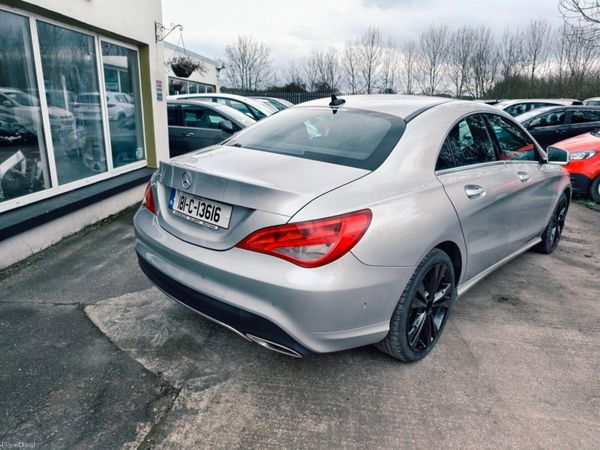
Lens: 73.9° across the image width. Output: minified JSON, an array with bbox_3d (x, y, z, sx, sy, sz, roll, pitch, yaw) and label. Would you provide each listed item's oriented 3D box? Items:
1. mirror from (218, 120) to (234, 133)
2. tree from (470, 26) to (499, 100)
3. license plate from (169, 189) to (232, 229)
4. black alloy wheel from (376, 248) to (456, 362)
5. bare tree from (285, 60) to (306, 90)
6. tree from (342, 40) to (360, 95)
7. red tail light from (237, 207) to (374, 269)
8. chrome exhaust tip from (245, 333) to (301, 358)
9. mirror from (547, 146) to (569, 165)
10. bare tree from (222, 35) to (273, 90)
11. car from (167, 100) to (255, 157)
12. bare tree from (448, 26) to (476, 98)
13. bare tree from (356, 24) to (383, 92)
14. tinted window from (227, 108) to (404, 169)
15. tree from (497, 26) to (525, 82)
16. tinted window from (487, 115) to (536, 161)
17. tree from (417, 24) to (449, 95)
[{"bbox_3d":[-1.220,-1.635,6.617,0.160,0.165,0.220,4,16,8],"label":"mirror"},{"bbox_3d":[16.526,-13.180,36.234,2.458,8.848,2.458,2,16,0],"label":"tree"},{"bbox_3d":[-0.500,-0.087,1.957,0.520,0.112,0.015,17,9,42],"label":"license plate"},{"bbox_3d":[0.616,0.401,2.165,0.225,0.637,0.637,17,21,42],"label":"black alloy wheel"},{"bbox_3d":[-0.581,-15.447,45.911,2.433,6.505,2.433,2,16,-1],"label":"bare tree"},{"bbox_3d":[4.222,-11.902,34.011,1.800,7.100,1.800,2,16,0],"label":"tree"},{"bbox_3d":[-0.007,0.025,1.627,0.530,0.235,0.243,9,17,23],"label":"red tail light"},{"bbox_3d":[-0.101,0.525,1.749,0.270,0.065,0.100,12,18,32],"label":"chrome exhaust tip"},{"bbox_3d":[2.025,-0.543,3.153,0.185,0.135,0.115,17,21,42],"label":"mirror"},{"bbox_3d":[-5.020,-13.980,38.080,4.547,7.713,4.547,0,16,-8],"label":"bare tree"},{"bbox_3d":[-1.807,-1.664,7.757,4.550,1.440,1.820,4,16,8],"label":"car"},{"bbox_3d":[13.000,-11.859,32.890,2.500,8.200,2.500,2,16,0],"label":"bare tree"},{"bbox_3d":[6.532,-14.155,38.245,2.365,8.897,2.365,5,16,8],"label":"bare tree"},{"bbox_3d":[0.078,-0.557,2.458,1.250,0.120,0.580,17,54,42],"label":"tinted window"},{"bbox_3d":[18.276,-12.716,35.229,2.173,8.782,2.173,10,18,25],"label":"tree"},{"bbox_3d":[1.663,-0.650,3.067,0.880,0.360,0.080,-14,3,-44],"label":"tinted window"},{"bbox_3d":[12.172,-13.739,37.274,2.832,9.102,2.832,7,17,16],"label":"tree"}]

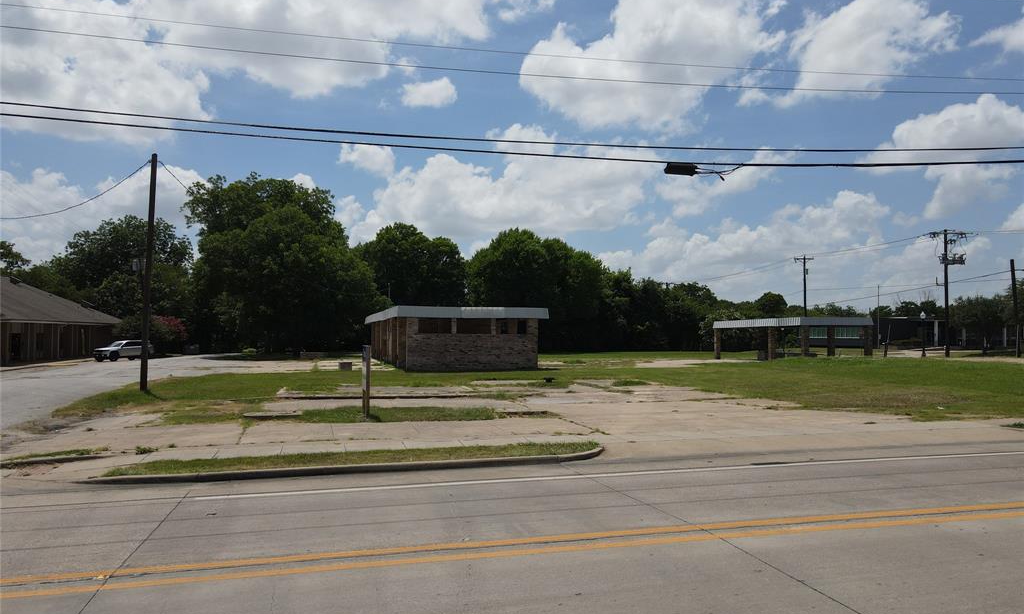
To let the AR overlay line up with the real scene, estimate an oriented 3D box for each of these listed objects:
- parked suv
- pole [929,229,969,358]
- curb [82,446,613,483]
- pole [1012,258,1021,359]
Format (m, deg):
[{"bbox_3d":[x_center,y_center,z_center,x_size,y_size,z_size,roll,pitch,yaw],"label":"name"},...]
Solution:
[{"bbox_3d":[-32.900,3.709,60.205,1.950,1.780,4.850,-1,-2,24],"label":"parked suv"},{"bbox_3d":[40.078,-1.302,65.510,3.300,11.900,1.100,-1,-2,18],"label":"pole"},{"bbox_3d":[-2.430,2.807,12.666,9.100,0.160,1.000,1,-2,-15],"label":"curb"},{"bbox_3d":[44.947,0.127,63.345,0.320,8.852,0.320,-1,-2,-15],"label":"pole"}]

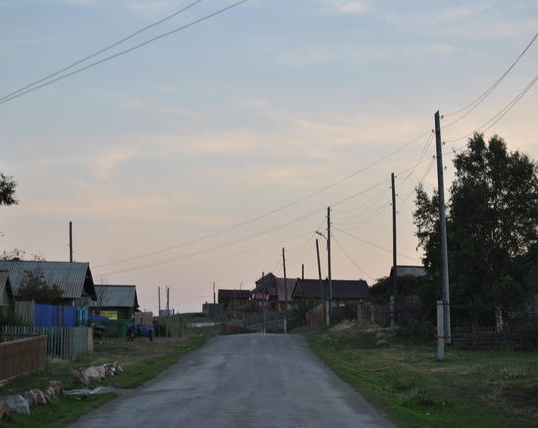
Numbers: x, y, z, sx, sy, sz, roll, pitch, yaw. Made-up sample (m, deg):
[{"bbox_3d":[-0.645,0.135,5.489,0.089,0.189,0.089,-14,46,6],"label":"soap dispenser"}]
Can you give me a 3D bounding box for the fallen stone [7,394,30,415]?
[{"bbox_3d":[-4.878,3.714,28.300,0.460,0.410,0.430,0,-3,0],"label":"fallen stone"}]

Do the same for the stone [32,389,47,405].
[{"bbox_3d":[-4.165,3.312,26.479,0.275,0.266,0.270,0,-4,0],"label":"stone"}]

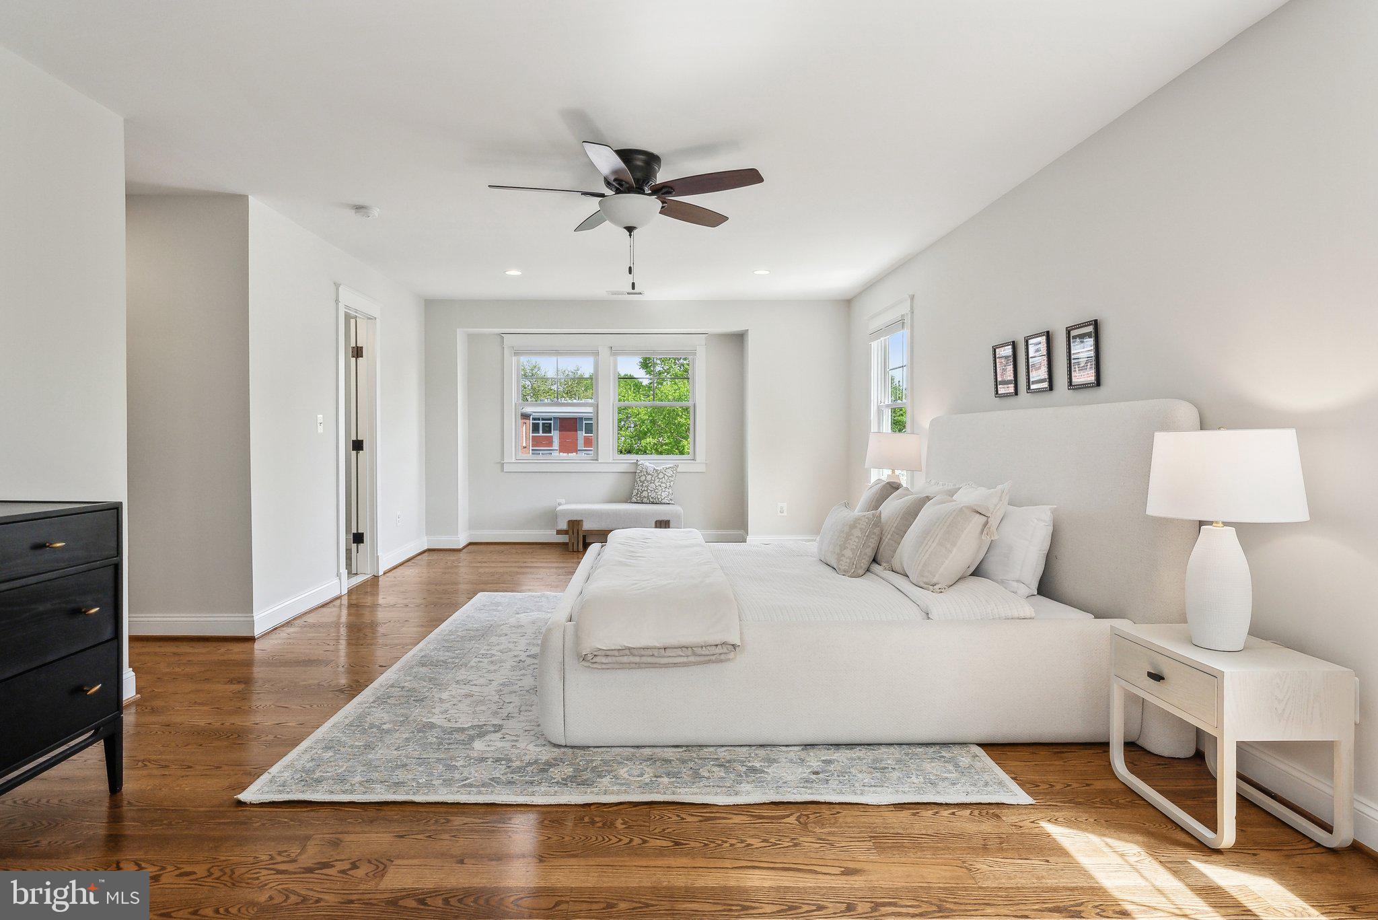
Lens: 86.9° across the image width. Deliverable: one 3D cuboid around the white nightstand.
[{"bbox_3d":[1.672,0.832,2.287,0.370,0.495,0.500,0,2,-2],"label":"white nightstand"}]

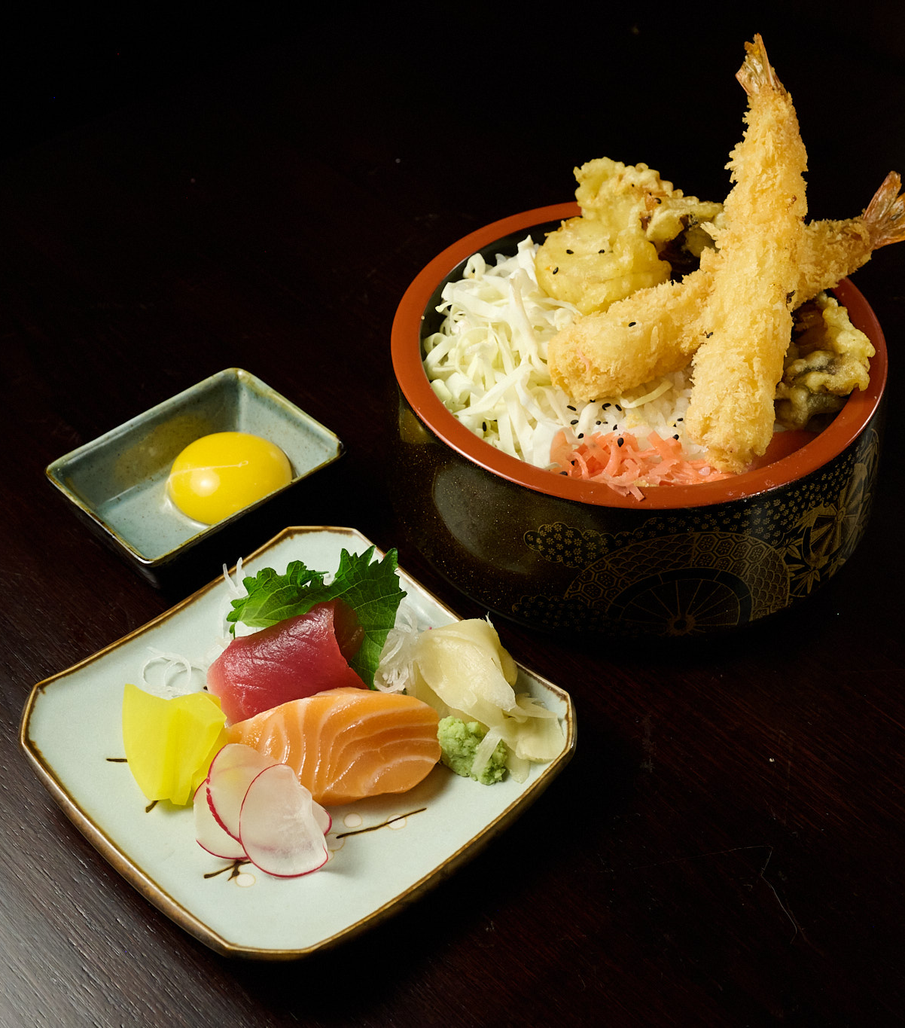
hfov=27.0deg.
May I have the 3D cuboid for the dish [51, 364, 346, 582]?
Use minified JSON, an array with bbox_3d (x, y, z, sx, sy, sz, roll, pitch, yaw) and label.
[{"bbox_3d":[-0.096,-0.011,0.722,0.095,0.026,0.073,-32,52,-28],"label":"dish"}]

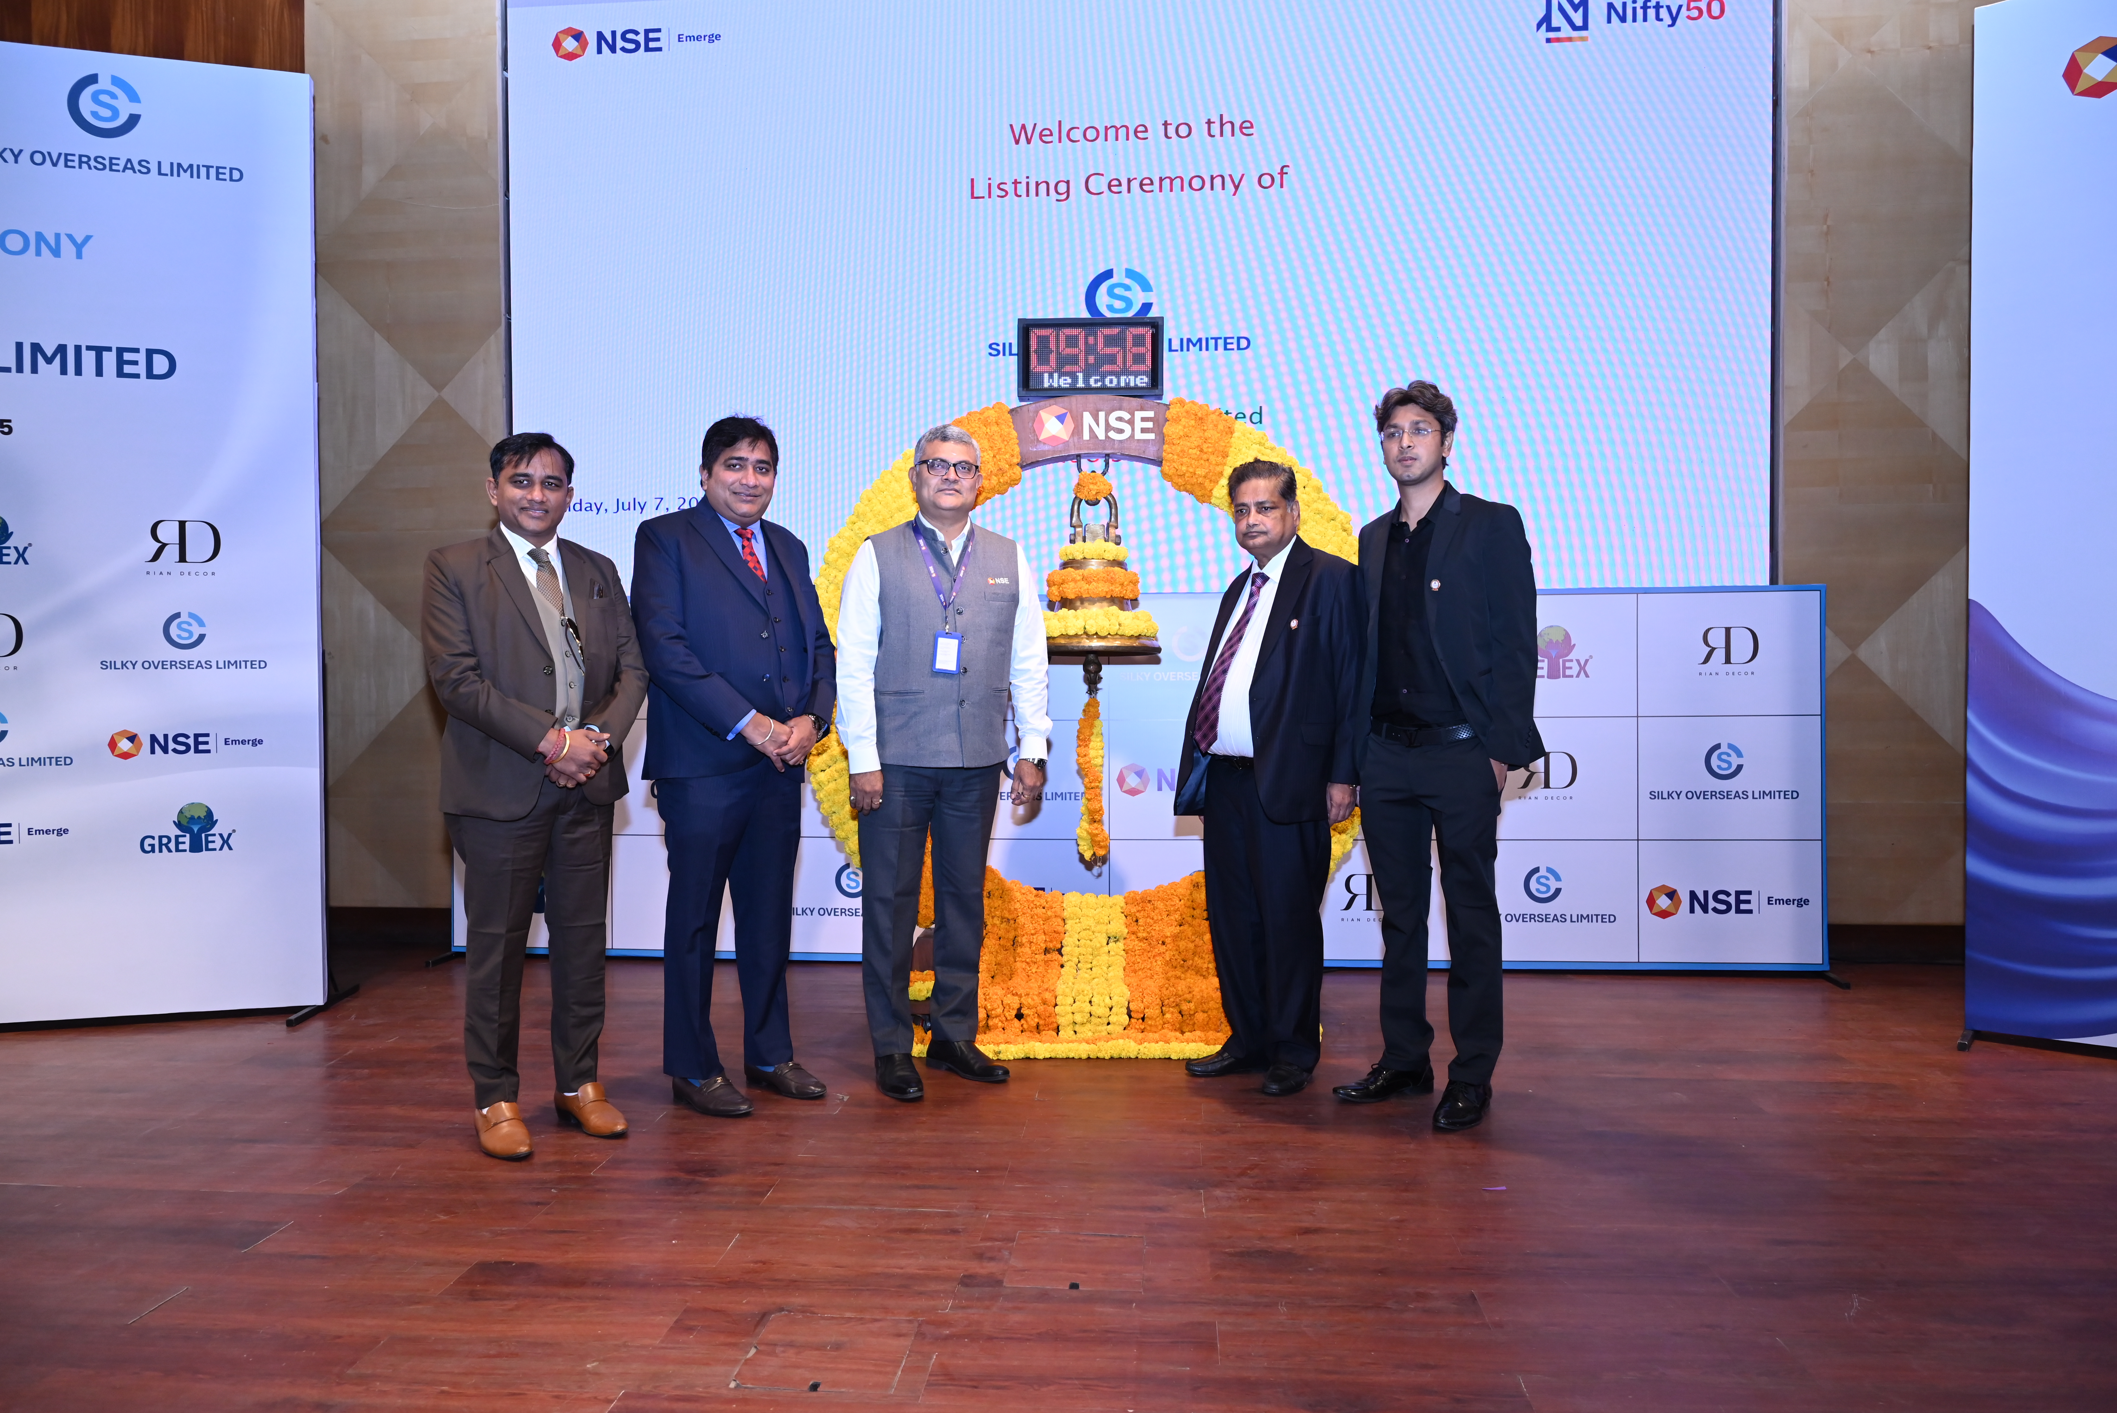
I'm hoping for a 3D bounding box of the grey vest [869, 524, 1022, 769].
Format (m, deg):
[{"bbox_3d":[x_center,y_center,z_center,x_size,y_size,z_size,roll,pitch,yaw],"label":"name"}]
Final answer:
[{"bbox_3d":[-0.305,-0.172,3.850,0.410,0.670,0.270,-1,1,-14],"label":"grey vest"}]

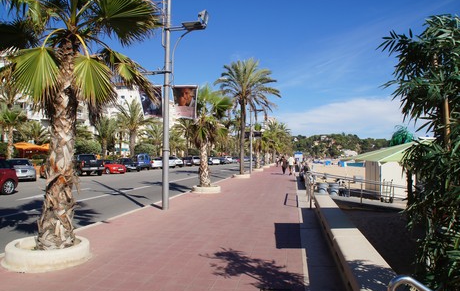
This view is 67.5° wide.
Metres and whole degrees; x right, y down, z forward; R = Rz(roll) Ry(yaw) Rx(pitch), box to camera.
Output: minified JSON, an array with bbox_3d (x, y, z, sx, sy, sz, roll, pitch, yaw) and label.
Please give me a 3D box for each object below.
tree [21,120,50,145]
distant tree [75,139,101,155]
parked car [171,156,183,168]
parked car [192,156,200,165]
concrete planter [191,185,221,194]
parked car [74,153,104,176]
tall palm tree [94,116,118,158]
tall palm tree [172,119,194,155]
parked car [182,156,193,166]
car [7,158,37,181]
[{"bbox_3d":[-22.000,-0.100,39.000,4.300,5.800,4.300,0,-2,11],"label":"tree"},{"bbox_3d":[-15.723,1.034,38.000,3.300,3.300,3.300,0,-2,11],"label":"distant tree"},{"bbox_3d":[-8.866,2.461,51.232,1.750,1.480,4.200,2,-3,-40],"label":"parked car"},{"bbox_3d":[-6.300,2.760,61.000,1.760,1.500,4.200,1,-2,-29],"label":"parked car"},{"bbox_3d":[-1.057,1.960,15.504,1.300,0.260,1.300,0,-2,0],"label":"concrete planter"},{"bbox_3d":[-12.924,1.647,30.543,1.820,1.750,5.000,2,-3,-40],"label":"parked car"},{"bbox_3d":[-15.364,-0.479,42.500,3.300,6.600,3.300,0,-2,11],"label":"tall palm tree"},{"bbox_3d":[-8.034,-1.145,66.163,5.600,9.700,5.600,0,-2,11],"label":"tall palm tree"},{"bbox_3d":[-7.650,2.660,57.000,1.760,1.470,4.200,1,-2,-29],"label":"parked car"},{"bbox_3d":[-14.900,1.617,23.800,1.770,1.480,4.400,2,-2,-43],"label":"car"}]

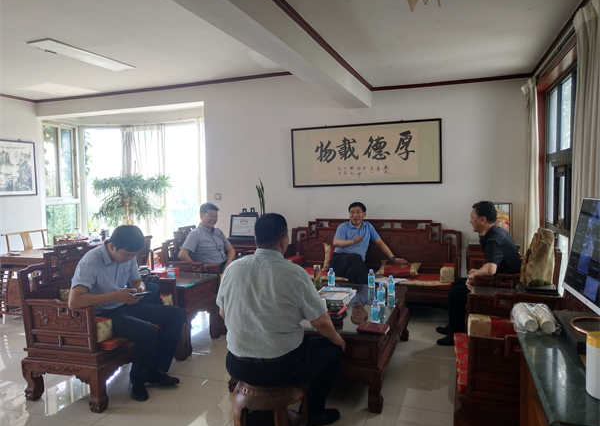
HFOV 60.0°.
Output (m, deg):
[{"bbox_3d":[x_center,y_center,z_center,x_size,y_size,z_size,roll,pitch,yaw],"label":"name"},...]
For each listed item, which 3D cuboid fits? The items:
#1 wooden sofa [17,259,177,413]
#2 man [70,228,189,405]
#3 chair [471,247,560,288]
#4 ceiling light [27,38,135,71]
[{"bbox_3d":[-1.622,0.851,4.332,0.812,1.076,1.147,-1,3,17],"label":"wooden sofa"},{"bbox_3d":[-1.267,0.687,3.746,0.780,1.190,0.570,0,4,24],"label":"man"},{"bbox_3d":[1.838,0.642,4.517,0.720,1.000,0.800,0,4,17],"label":"chair"},{"bbox_3d":[-1.966,-1.465,4.828,0.250,0.055,1.220,0,4,17],"label":"ceiling light"}]

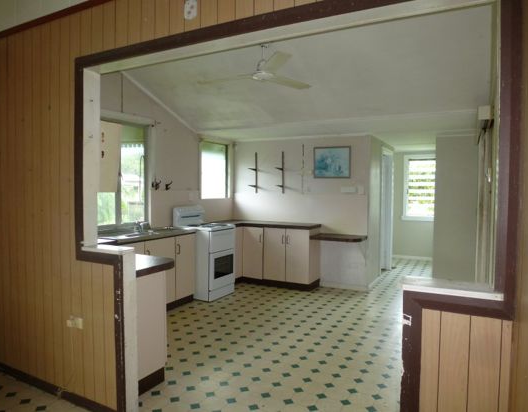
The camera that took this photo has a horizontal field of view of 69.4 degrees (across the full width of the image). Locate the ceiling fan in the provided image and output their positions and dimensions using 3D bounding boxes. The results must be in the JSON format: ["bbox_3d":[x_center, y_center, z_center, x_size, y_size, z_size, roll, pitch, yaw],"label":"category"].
[{"bbox_3d":[0.009,-1.262,3.262,1.140,0.360,1.060,0,2,-15],"label":"ceiling fan"}]

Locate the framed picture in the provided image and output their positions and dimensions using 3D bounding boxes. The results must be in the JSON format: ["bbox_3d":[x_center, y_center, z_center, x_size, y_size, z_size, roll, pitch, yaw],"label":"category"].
[{"bbox_3d":[0.994,-0.637,5.558,0.558,0.470,0.031,1,2,27],"label":"framed picture"}]

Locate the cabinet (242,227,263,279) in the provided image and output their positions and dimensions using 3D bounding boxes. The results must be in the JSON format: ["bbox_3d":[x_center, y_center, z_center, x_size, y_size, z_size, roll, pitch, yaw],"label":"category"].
[{"bbox_3d":[-0.055,0.699,5.906,0.338,0.775,0.479,1,2,27],"label":"cabinet"}]

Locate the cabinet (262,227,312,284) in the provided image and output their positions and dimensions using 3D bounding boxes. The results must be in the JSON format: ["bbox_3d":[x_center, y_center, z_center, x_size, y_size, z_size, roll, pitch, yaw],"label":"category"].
[{"bbox_3d":[0.419,0.708,5.665,0.726,0.775,0.479,1,2,27],"label":"cabinet"}]

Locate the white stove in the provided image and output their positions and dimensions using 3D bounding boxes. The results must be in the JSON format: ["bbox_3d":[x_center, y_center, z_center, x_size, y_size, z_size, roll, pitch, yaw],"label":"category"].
[{"bbox_3d":[-0.812,0.620,5.220,0.578,1.206,0.550,1,2,27],"label":"white stove"}]

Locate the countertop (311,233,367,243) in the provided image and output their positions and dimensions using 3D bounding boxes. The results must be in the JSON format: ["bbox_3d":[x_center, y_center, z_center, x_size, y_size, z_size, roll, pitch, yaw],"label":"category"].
[{"bbox_3d":[1.055,0.452,5.334,0.698,0.045,0.451,1,2,27],"label":"countertop"}]

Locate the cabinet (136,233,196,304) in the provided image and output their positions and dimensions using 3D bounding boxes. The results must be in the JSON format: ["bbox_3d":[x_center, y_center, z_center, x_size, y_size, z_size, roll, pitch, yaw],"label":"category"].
[{"bbox_3d":[-1.258,0.751,4.581,0.437,0.790,0.916,1,2,27],"label":"cabinet"}]

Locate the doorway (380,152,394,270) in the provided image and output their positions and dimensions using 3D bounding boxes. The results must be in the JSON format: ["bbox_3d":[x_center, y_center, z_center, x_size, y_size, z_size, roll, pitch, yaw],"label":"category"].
[{"bbox_3d":[2.116,0.122,6.650,0.106,2.108,0.902,1,2,27],"label":"doorway"}]

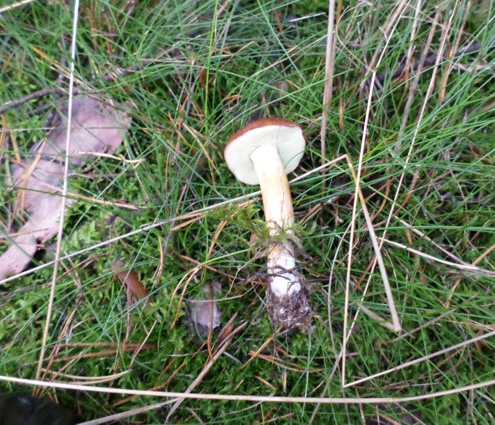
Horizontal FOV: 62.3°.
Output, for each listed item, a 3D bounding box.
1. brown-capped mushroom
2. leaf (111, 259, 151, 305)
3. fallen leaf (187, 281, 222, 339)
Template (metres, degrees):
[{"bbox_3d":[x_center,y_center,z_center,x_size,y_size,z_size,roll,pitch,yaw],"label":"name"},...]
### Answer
[{"bbox_3d":[0.022,0.004,0.330,0.073,0.070,0.170,-4,59,-3],"label":"brown-capped mushroom"},{"bbox_3d":[-0.094,0.056,0.332,0.011,0.008,0.053,-37,60,-25],"label":"leaf"},{"bbox_3d":[-0.031,0.074,0.317,0.023,0.008,0.048,5,52,4],"label":"fallen leaf"}]

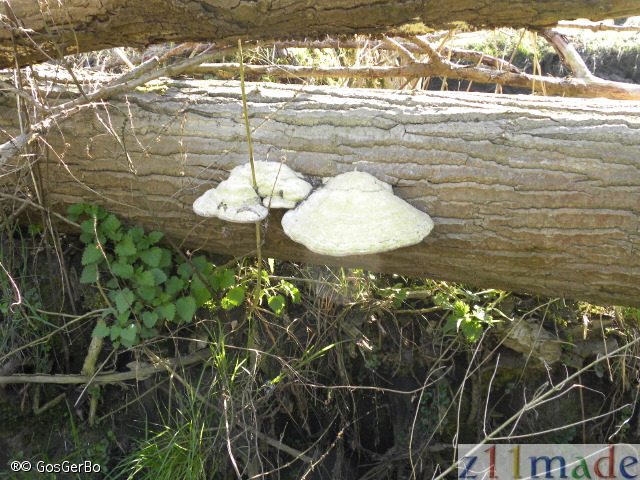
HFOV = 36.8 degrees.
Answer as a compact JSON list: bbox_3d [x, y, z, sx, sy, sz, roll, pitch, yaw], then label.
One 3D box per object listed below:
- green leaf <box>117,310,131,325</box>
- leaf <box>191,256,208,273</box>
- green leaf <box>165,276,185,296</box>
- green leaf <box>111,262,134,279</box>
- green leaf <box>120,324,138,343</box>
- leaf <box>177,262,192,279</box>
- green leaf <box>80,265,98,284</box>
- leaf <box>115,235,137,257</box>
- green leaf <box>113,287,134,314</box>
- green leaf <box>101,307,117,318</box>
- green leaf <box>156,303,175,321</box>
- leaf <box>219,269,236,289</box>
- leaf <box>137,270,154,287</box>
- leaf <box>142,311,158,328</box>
[{"bbox_3d":[-0.462,0.182,2.260,0.028,0.017,0.038,23,63,6],"label":"green leaf"},{"bbox_3d":[-0.294,0.060,2.340,0.040,0.044,0.016,0,-15,0],"label":"leaf"},{"bbox_3d":[-0.313,0.100,2.070,0.043,0.014,0.045,2,60,4],"label":"green leaf"},{"bbox_3d":[-0.468,0.072,2.280,0.052,0.018,0.047,0,60,0],"label":"green leaf"},{"bbox_3d":[-0.444,0.221,2.240,0.041,0.049,0.016,0,-15,0],"label":"green leaf"},{"bbox_3d":[-0.326,0.073,2.310,0.038,0.043,0.017,0,-27,-5],"label":"leaf"},{"bbox_3d":[-0.545,0.082,2.280,0.043,0.017,0.054,23,63,4],"label":"green leaf"},{"bbox_3d":[-0.457,0.014,2.270,0.047,0.051,0.017,6,-27,-4],"label":"leaf"},{"bbox_3d":[-0.454,0.144,2.240,0.044,0.062,0.018,0,-15,0],"label":"green leaf"},{"bbox_3d":[-0.497,0.173,2.280,0.038,0.018,0.033,0,60,0],"label":"green leaf"},{"bbox_3d":[-0.366,0.170,2.280,0.036,0.045,0.015,-11,-12,-7],"label":"green leaf"},{"bbox_3d":[-0.205,0.085,2.130,0.040,0.014,0.046,-3,60,-8],"label":"leaf"},{"bbox_3d":[-0.374,0.083,2.060,0.039,0.014,0.037,0,60,0],"label":"leaf"},{"bbox_3d":[-0.399,0.188,2.260,0.036,0.041,0.014,0,-13,0],"label":"leaf"}]

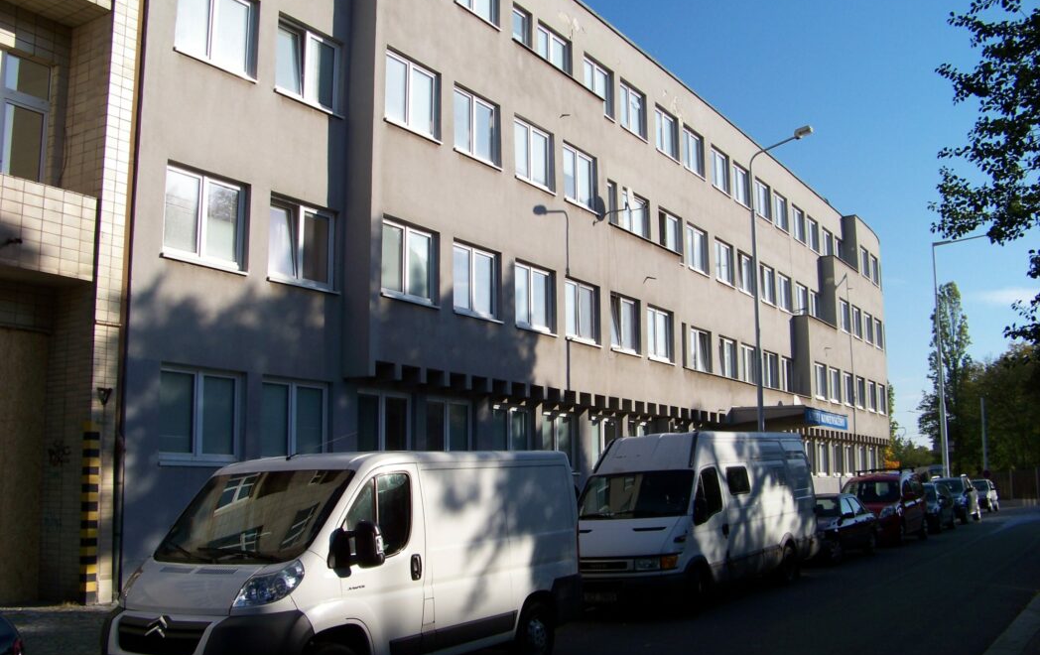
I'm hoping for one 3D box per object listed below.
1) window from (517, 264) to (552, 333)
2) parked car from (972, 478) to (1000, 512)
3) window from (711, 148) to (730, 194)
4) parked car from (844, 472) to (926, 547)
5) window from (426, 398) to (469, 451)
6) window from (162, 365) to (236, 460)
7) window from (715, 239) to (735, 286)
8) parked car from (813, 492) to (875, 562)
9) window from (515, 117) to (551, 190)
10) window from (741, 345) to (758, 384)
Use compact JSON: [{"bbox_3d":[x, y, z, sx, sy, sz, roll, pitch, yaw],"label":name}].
[{"bbox_3d":[0.297,-0.638,23.866,0.150,1.400,1.700,-6,-10,31],"label":"window"},{"bbox_3d":[20.433,7.487,48.748,1.670,1.450,4.050,-5,-9,29],"label":"parked car"},{"bbox_3d":[6.741,-5.224,36.252,0.140,1.295,1.610,-6,-10,31],"label":"window"},{"bbox_3d":[9.206,4.588,27.795,1.770,1.830,4.250,-6,-10,31],"label":"parked car"},{"bbox_3d":[-1.483,2.201,22.152,0.130,1.351,1.603,-5,-10,33],"label":"window"},{"bbox_3d":[-4.738,1.303,16.073,0.140,1.350,1.610,-6,-10,31],"label":"window"},{"bbox_3d":[6.777,-2.149,36.189,0.150,1.400,1.700,-6,-10,31],"label":"window"},{"bbox_3d":[6.263,4.249,22.808,1.680,1.410,4.250,-6,-10,31],"label":"parked car"},{"bbox_3d":[0.310,-3.887,24.140,0.140,1.300,1.610,-6,-10,31],"label":"window"},{"bbox_3d":[7.881,1.314,37.108,0.140,1.326,1.610,-6,-10,31],"label":"window"}]

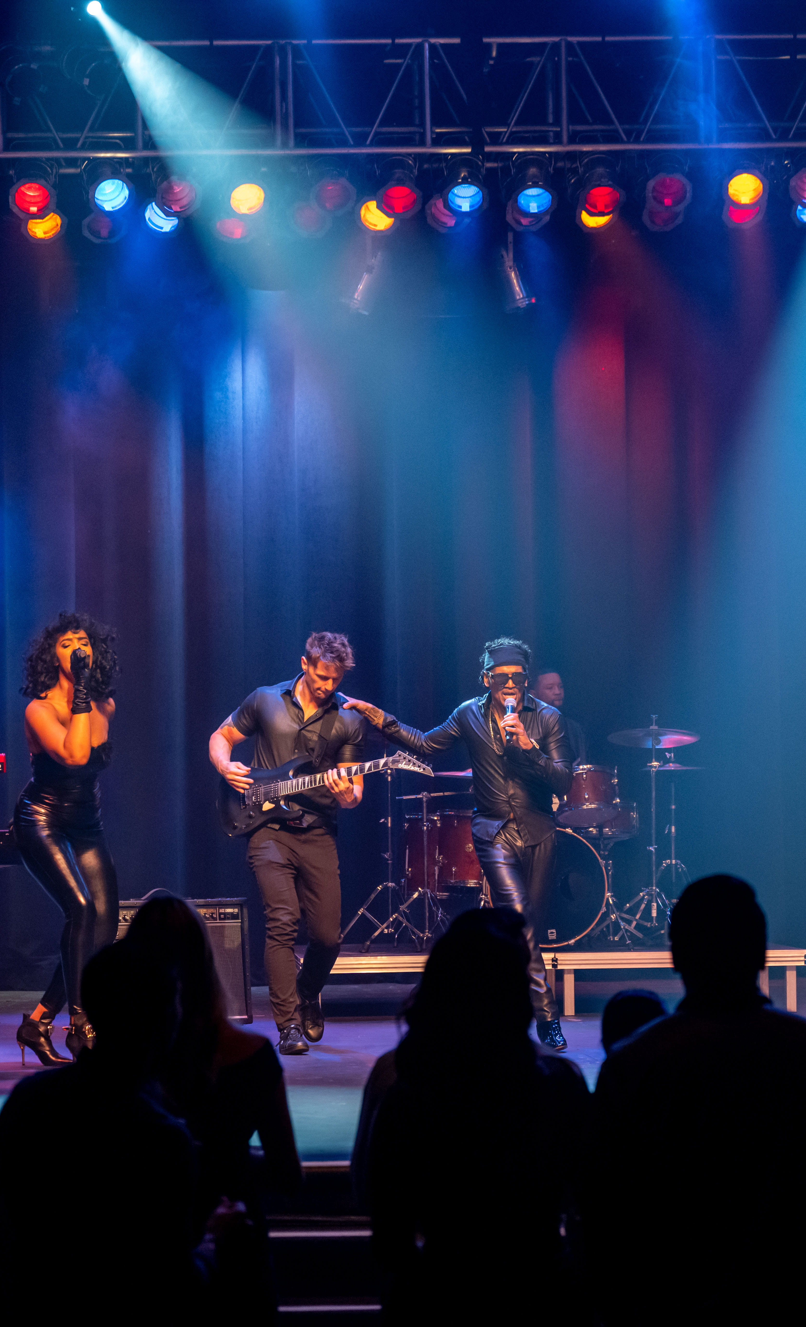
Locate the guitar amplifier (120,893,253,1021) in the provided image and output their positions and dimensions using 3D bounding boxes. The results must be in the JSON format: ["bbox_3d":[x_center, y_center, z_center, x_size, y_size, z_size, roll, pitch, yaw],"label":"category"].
[{"bbox_3d":[-1.061,1.355,17.610,0.700,0.560,0.280,-1,-3,-7],"label":"guitar amplifier"}]

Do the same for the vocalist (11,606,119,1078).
[{"bbox_3d":[-1.357,0.705,15.600,0.410,1.820,0.420,1,-2,-28],"label":"vocalist"}]

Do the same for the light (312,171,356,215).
[{"bbox_3d":[-0.375,-2.633,21.304,0.250,0.250,0.290,-1,26,0],"label":"light"}]

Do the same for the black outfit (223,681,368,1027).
[{"bbox_3d":[-0.432,0.768,15.600,0.560,1.400,0.420,0,-1,-9],"label":"black outfit"}]

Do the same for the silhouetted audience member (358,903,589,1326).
[{"bbox_3d":[0.162,1.270,7.865,0.450,1.550,0.320,-1,-3,0],"label":"silhouetted audience member"}]

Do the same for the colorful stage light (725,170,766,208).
[{"bbox_3d":[1.573,-2.215,17.850,0.220,0.220,0.250,0,33,0],"label":"colorful stage light"}]

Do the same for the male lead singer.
[{"bbox_3d":[0.229,0.727,15.600,0.920,1.680,0.520,0,-1,-2],"label":"male lead singer"}]

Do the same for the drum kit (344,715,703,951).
[{"bbox_3d":[0.594,0.841,19.200,1.780,1.170,1.400,0,-2,0],"label":"drum kit"}]

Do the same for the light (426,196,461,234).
[{"bbox_3d":[0.256,-2.602,21.634,0.260,0.270,0.340,-1,38,3],"label":"light"}]

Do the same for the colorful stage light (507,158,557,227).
[{"bbox_3d":[0.678,-2.457,20.222,0.240,0.320,0.240,0,-46,0],"label":"colorful stage light"}]

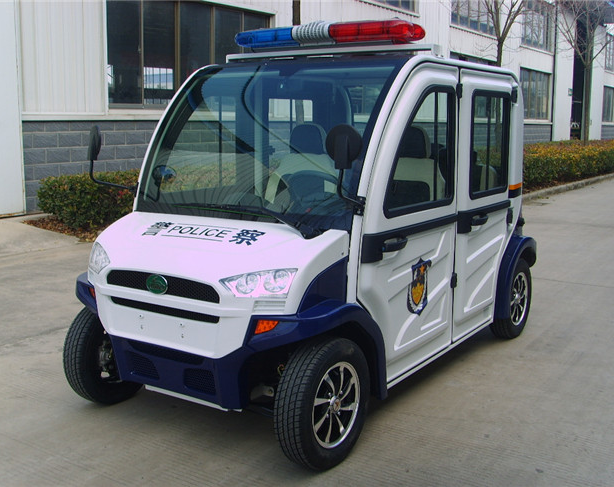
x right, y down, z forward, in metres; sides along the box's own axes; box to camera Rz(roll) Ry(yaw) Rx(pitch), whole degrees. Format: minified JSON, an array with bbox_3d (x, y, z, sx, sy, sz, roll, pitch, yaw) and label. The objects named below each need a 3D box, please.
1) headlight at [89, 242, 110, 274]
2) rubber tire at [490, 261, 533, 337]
[{"bbox_3d":[-0.972,0.078,3.458,0.089,0.124,0.315,-6,11,-35],"label":"headlight"},{"bbox_3d":[1.407,0.377,5.048,0.154,0.548,0.548,6,11,33],"label":"rubber tire"}]

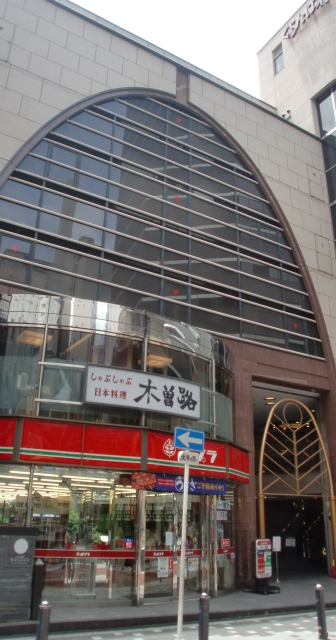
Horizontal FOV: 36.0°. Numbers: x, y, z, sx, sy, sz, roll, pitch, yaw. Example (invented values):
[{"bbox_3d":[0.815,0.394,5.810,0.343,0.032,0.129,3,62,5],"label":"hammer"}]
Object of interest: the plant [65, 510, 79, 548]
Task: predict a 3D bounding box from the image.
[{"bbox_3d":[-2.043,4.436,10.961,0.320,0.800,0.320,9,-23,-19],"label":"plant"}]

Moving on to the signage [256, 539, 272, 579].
[{"bbox_3d":[2.353,5.823,12.624,0.500,0.920,0.080,14,-25,-29],"label":"signage"}]

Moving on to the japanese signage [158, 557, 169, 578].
[{"bbox_3d":[-0.088,5.073,10.598,0.290,0.390,0.020,19,-28,-37],"label":"japanese signage"}]

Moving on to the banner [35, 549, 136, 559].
[{"bbox_3d":[-1.592,4.462,9.872,2.050,0.155,0.030,10,-23,-20],"label":"banner"}]

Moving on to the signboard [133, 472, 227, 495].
[{"bbox_3d":[0.241,3.593,11.342,2.750,0.360,0.050,17,-27,-35],"label":"signboard"}]

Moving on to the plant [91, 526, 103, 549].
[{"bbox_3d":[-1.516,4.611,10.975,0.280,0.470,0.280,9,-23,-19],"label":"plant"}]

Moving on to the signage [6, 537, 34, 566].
[{"bbox_3d":[-2.391,3.753,8.393,0.480,0.480,0.040,16,-26,-32],"label":"signage"}]

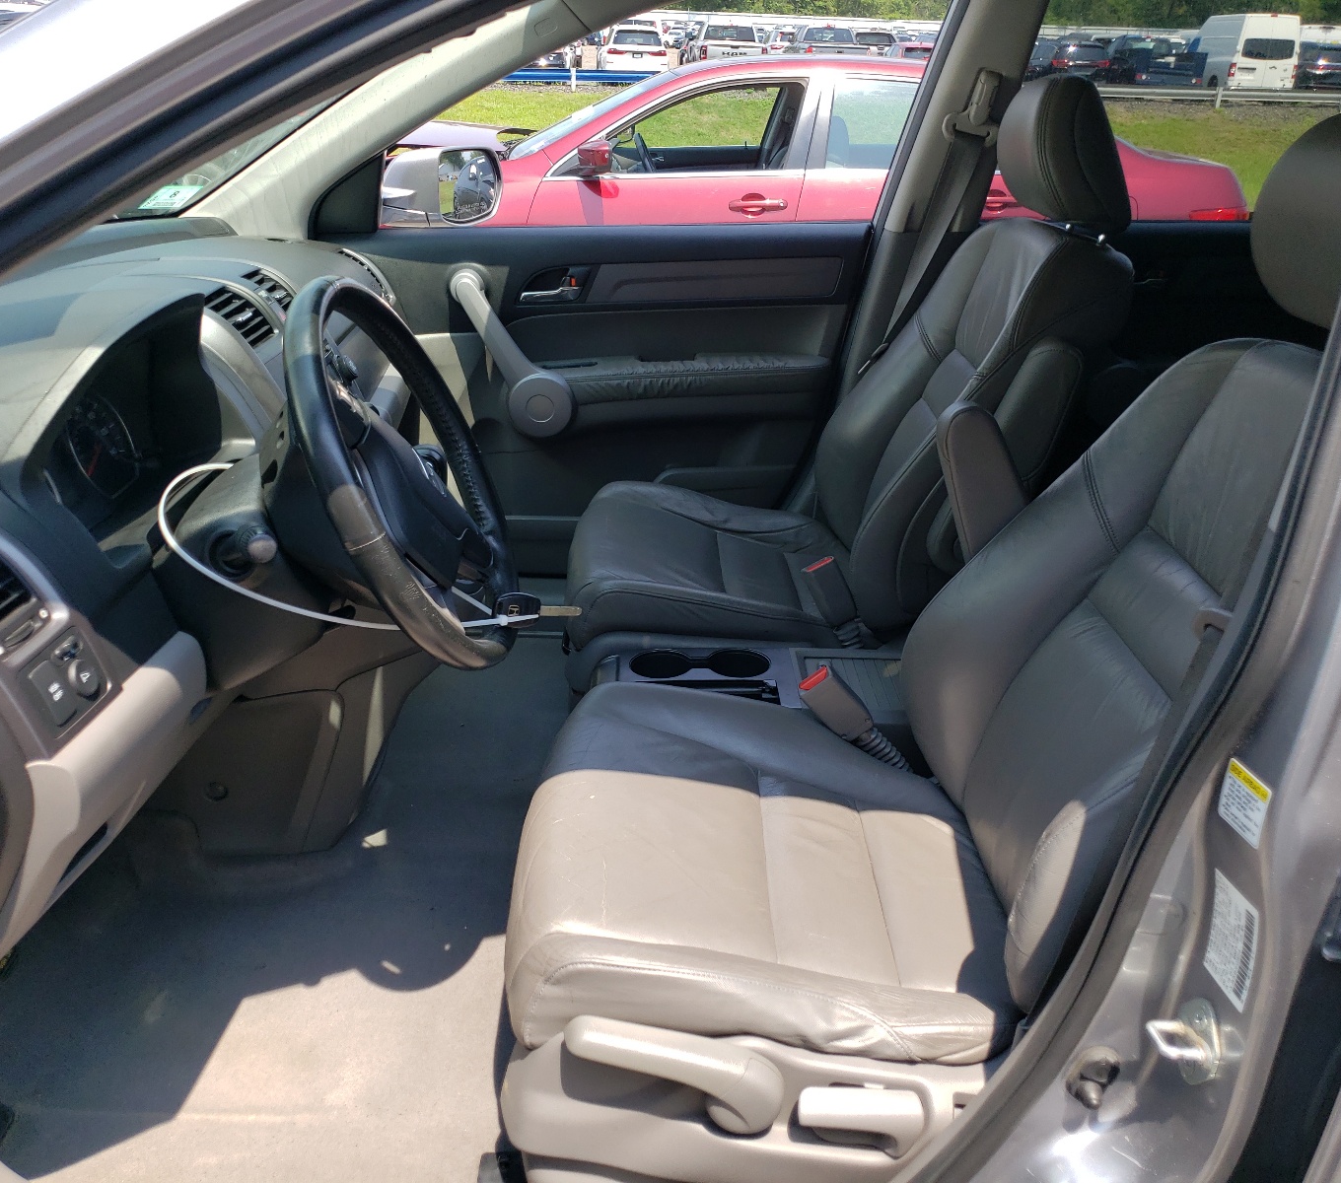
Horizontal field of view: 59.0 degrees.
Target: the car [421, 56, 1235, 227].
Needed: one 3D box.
[{"bbox_3d":[0.290,-1.828,5.811,4.800,1.460,1.820,0,24,0],"label":"car"}]

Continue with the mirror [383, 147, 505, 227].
[{"bbox_3d":[-0.435,-0.765,2.249,0.150,0.165,0.230,8,26,18],"label":"mirror"}]

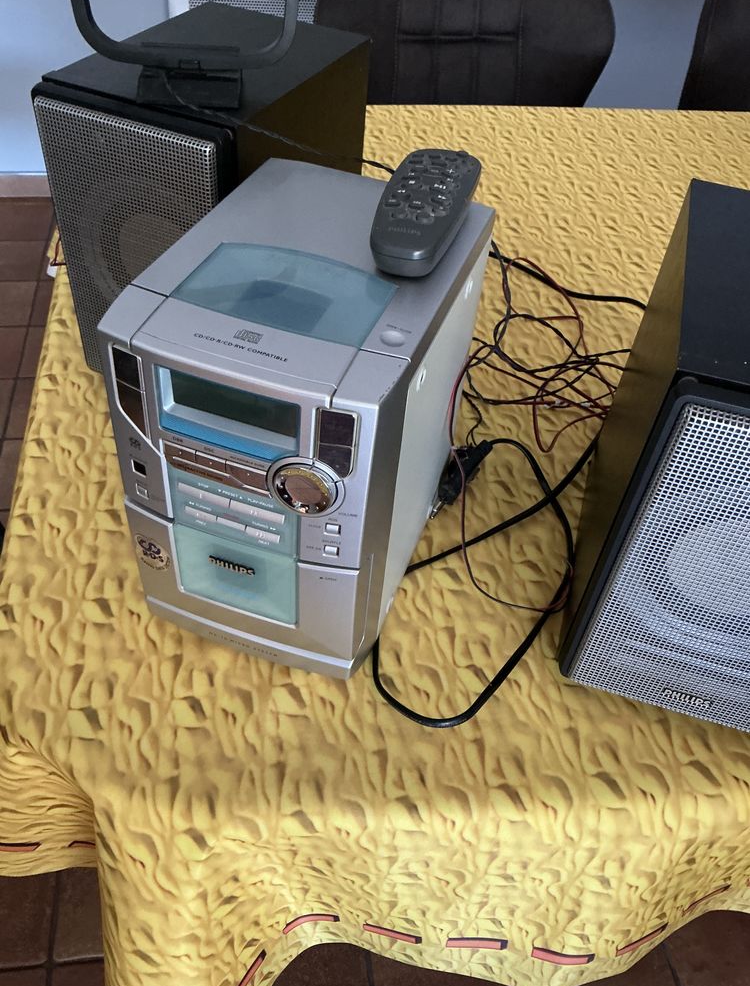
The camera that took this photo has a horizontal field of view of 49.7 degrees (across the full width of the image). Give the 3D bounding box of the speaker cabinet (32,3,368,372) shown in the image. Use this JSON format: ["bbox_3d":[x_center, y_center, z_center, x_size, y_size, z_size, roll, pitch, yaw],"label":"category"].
[{"bbox_3d":[-0.132,-0.249,0.715,0.159,0.249,0.235,20,48,14],"label":"speaker cabinet"}]

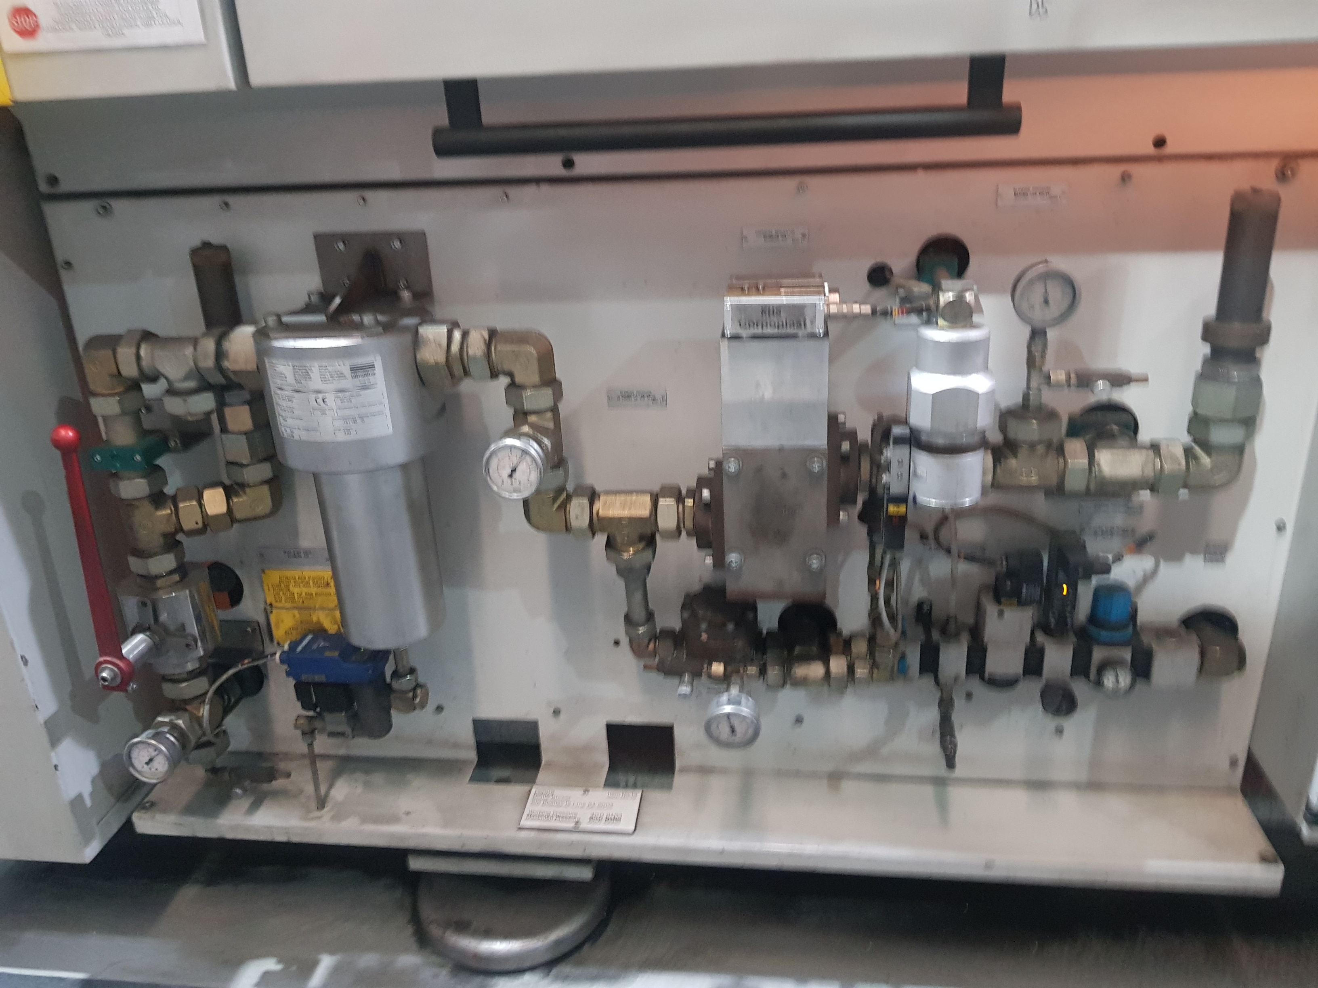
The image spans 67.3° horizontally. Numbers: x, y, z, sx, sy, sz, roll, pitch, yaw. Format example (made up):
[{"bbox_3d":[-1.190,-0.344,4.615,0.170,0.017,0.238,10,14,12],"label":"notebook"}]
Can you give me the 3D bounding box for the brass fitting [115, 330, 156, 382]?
[{"bbox_3d":[-0.539,-0.141,1.019,0.027,0.054,0.053,0,21,8],"label":"brass fitting"}]

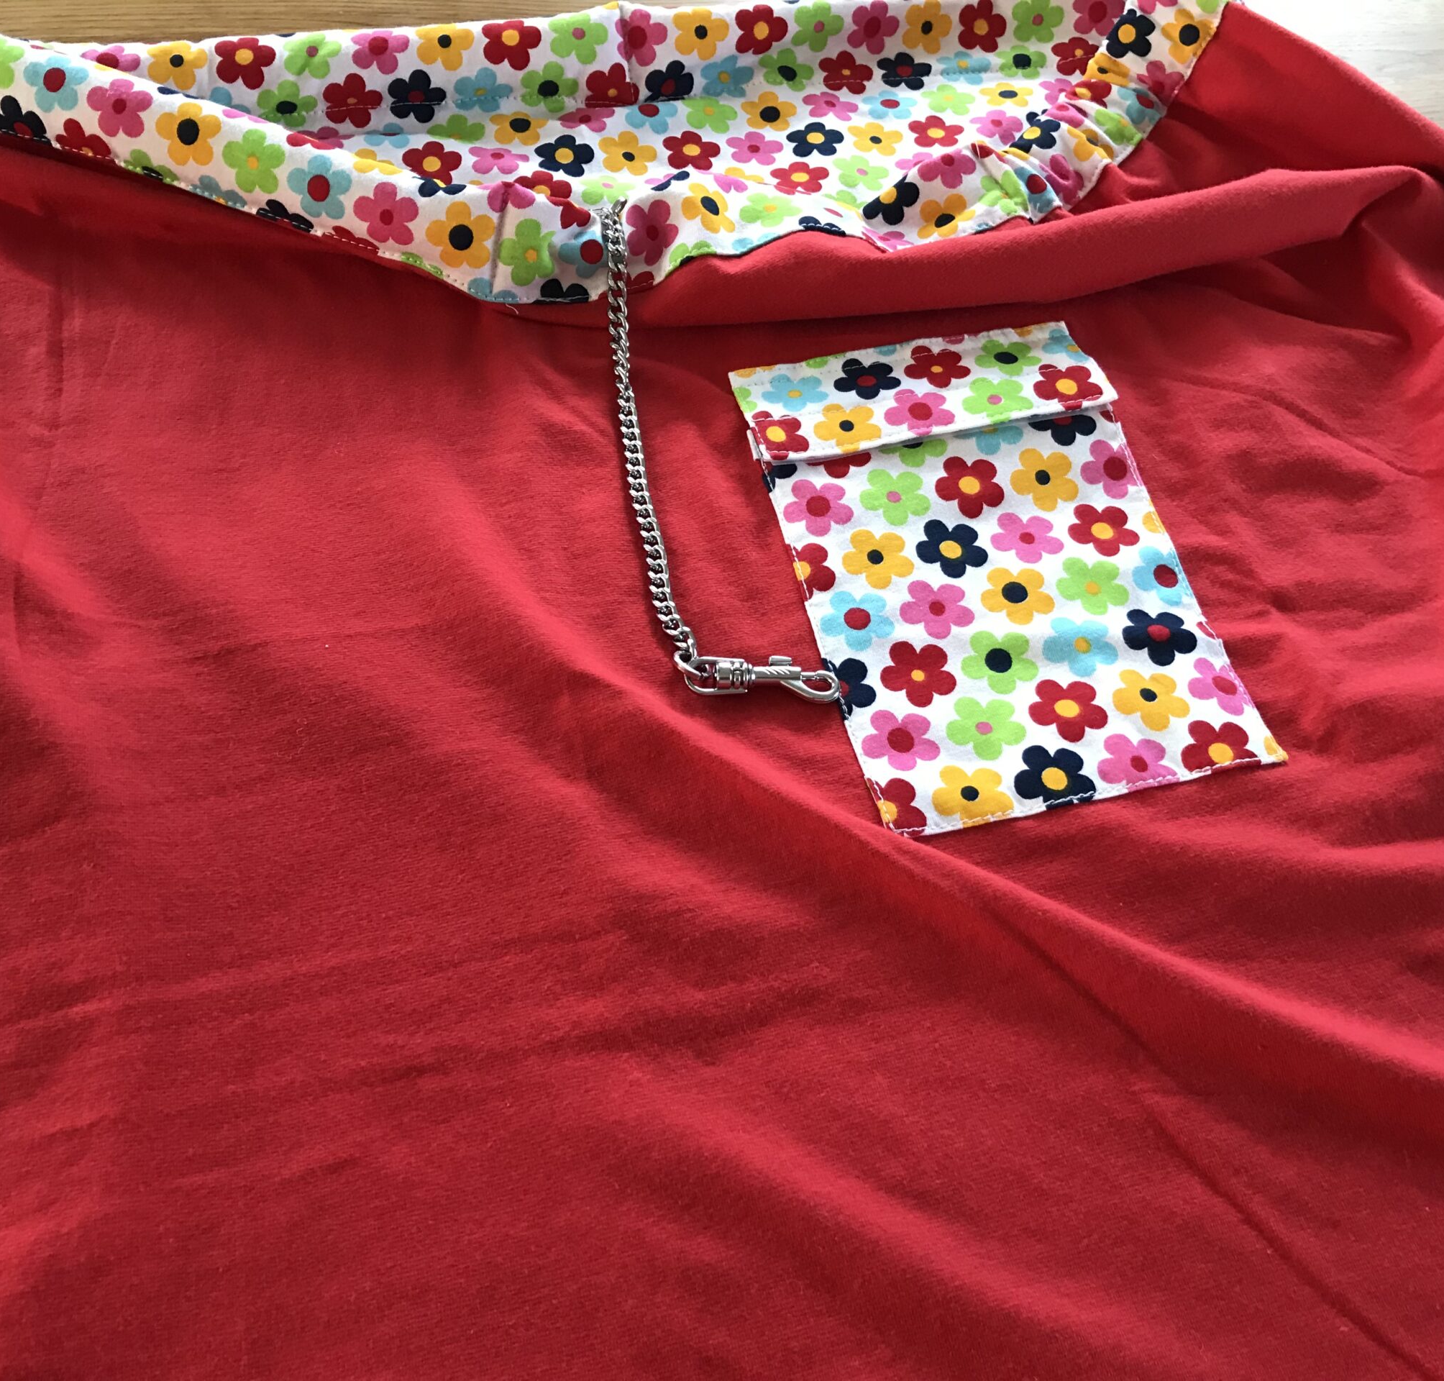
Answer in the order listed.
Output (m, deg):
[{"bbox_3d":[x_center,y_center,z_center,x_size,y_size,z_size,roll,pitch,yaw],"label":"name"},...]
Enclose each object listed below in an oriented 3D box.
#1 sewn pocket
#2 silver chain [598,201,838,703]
[{"bbox_3d":[0.098,-0.050,0.543,0.138,0.010,0.202,-13,62,-8],"label":"sewn pocket"},{"bbox_3d":[-0.006,-0.090,0.553,0.060,0.034,0.221,-8,69,-9],"label":"silver chain"}]

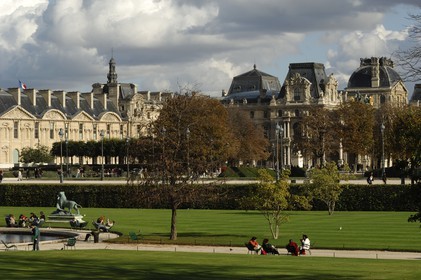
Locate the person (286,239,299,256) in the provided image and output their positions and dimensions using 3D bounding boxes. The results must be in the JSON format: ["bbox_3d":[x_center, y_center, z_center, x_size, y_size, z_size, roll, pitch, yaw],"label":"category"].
[{"bbox_3d":[4.912,6.440,73.500,0.800,1.070,0.600,-1,0,-6],"label":"person"}]

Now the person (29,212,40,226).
[{"bbox_3d":[-14.058,6.390,98.000,0.900,1.150,0.620,-1,0,25],"label":"person"}]

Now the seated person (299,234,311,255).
[{"bbox_3d":[6.044,6.714,78.300,0.750,1.270,0.550,-1,0,-9],"label":"seated person"}]

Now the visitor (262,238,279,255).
[{"bbox_3d":[3.612,6.410,73.500,1.020,1.020,0.580,-1,0,-3],"label":"visitor"}]

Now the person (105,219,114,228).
[{"bbox_3d":[-8.543,7.197,104.500,0.900,1.050,0.550,-1,0,-18],"label":"person"}]

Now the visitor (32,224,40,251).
[{"bbox_3d":[-10.991,6.171,77.500,0.450,1.690,0.520,-1,0,-12],"label":"visitor"}]

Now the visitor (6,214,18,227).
[{"bbox_3d":[-17.710,7.207,109.300,0.850,1.130,0.550,-1,0,21],"label":"visitor"}]

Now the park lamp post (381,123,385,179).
[{"bbox_3d":[26.056,1.583,185.000,0.600,8.300,0.600,-1,0,0],"label":"park lamp post"}]

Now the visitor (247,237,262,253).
[{"bbox_3d":[2.865,6.812,79.000,0.900,1.140,0.570,-1,0,18],"label":"visitor"}]

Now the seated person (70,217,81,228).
[{"bbox_3d":[-11.756,7.335,107.000,0.900,1.000,0.550,-1,0,30],"label":"seated person"}]

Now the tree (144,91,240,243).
[{"bbox_3d":[-1.677,1.981,93.500,7.400,11.300,7.200,-1,0,0],"label":"tree"}]

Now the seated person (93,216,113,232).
[{"bbox_3d":[-8.252,6.474,94.000,1.350,1.150,0.600,-1,0,0],"label":"seated person"}]

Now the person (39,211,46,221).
[{"bbox_3d":[-14.919,7.013,108.500,0.850,1.280,0.550,-1,0,-21],"label":"person"}]

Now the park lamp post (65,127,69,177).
[{"bbox_3d":[-22.823,1.987,195.000,0.600,8.200,0.600,-1,0,0],"label":"park lamp post"}]

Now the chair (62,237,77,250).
[{"bbox_3d":[-8.862,6.569,77.500,0.650,0.800,0.600,-1,0,30],"label":"chair"}]

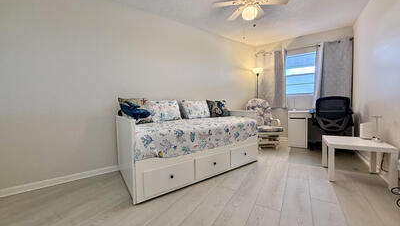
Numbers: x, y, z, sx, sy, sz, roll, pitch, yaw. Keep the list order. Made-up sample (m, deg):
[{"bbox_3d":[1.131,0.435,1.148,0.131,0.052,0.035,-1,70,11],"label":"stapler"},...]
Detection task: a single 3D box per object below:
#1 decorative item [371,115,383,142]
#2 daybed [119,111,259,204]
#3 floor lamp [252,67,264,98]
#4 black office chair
[{"bbox_3d":[2.277,0.196,2.083,0.110,0.309,0.110,1,3,31],"label":"decorative item"},{"bbox_3d":[-0.141,0.429,2.575,1.970,0.834,1.020,-3,4,-34],"label":"daybed"},{"bbox_3d":[1.416,-0.171,3.930,0.260,1.830,0.260,1,3,31],"label":"floor lamp"},{"bbox_3d":[2.534,0.233,3.093,0.600,1.060,0.580,1,3,33],"label":"black office chair"}]

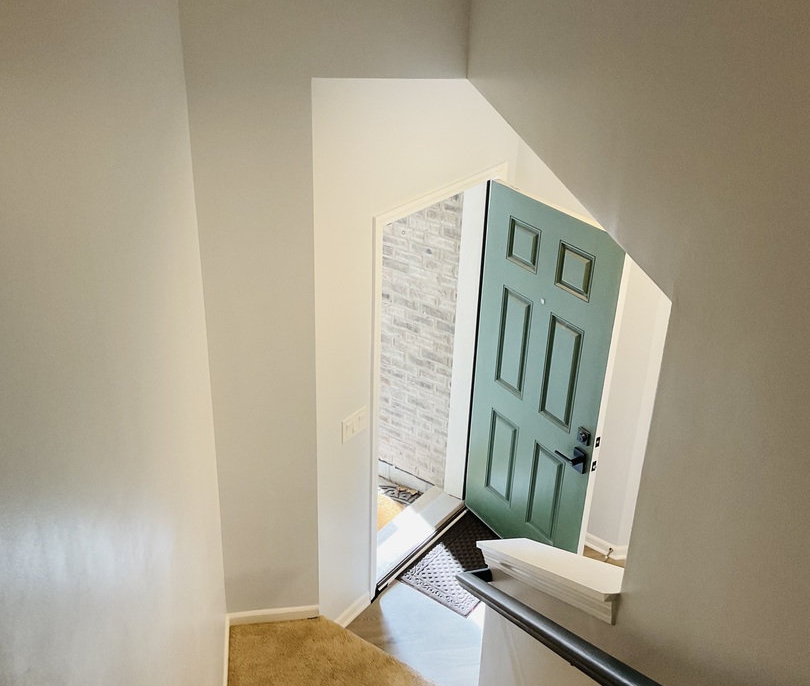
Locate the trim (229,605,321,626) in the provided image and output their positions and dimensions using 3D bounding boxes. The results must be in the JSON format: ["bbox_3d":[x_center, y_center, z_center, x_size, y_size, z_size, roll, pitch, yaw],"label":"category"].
[{"bbox_3d":[-0.622,1.295,4.298,0.429,0.075,0.015,-2,28,-8],"label":"trim"}]

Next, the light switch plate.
[{"bbox_3d":[-0.223,0.372,4.075,0.009,0.114,0.165,21,33,31],"label":"light switch plate"}]

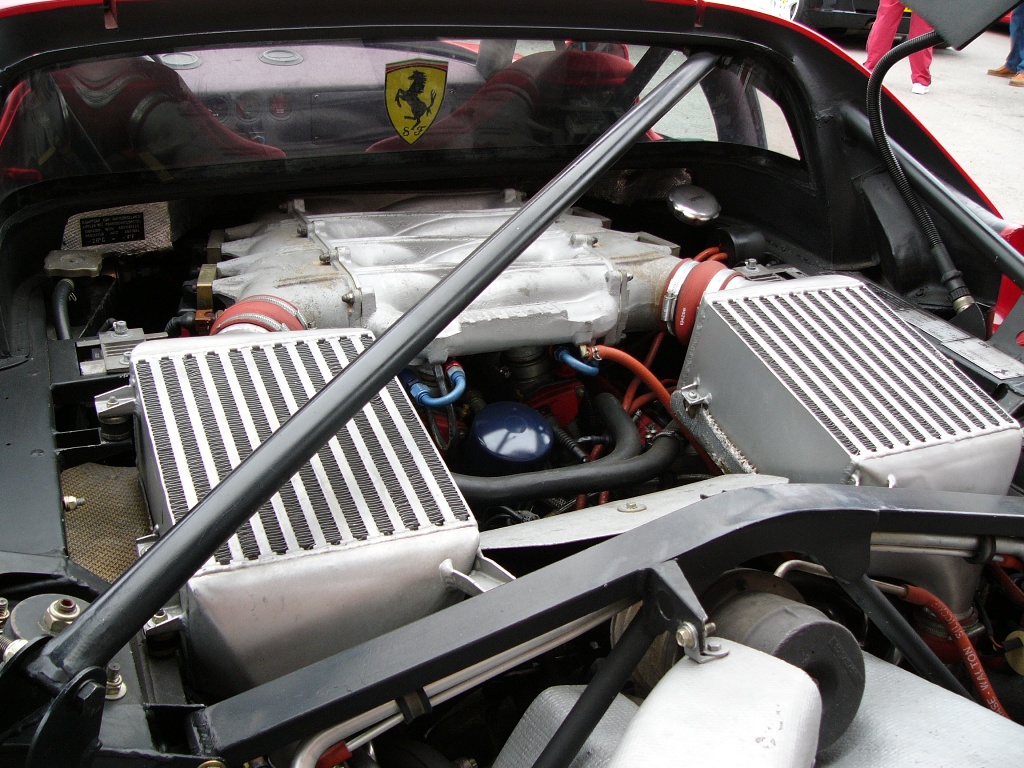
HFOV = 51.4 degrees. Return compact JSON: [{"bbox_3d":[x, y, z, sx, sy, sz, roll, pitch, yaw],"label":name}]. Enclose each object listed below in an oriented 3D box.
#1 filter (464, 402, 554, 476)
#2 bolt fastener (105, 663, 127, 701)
[{"bbox_3d":[-0.008,0.087,1.250,0.095,0.115,0.095,-7,46,-25],"label":"filter"},{"bbox_3d":[-0.283,0.210,0.756,0.021,0.021,0.021,3,24,-32],"label":"bolt fastener"}]

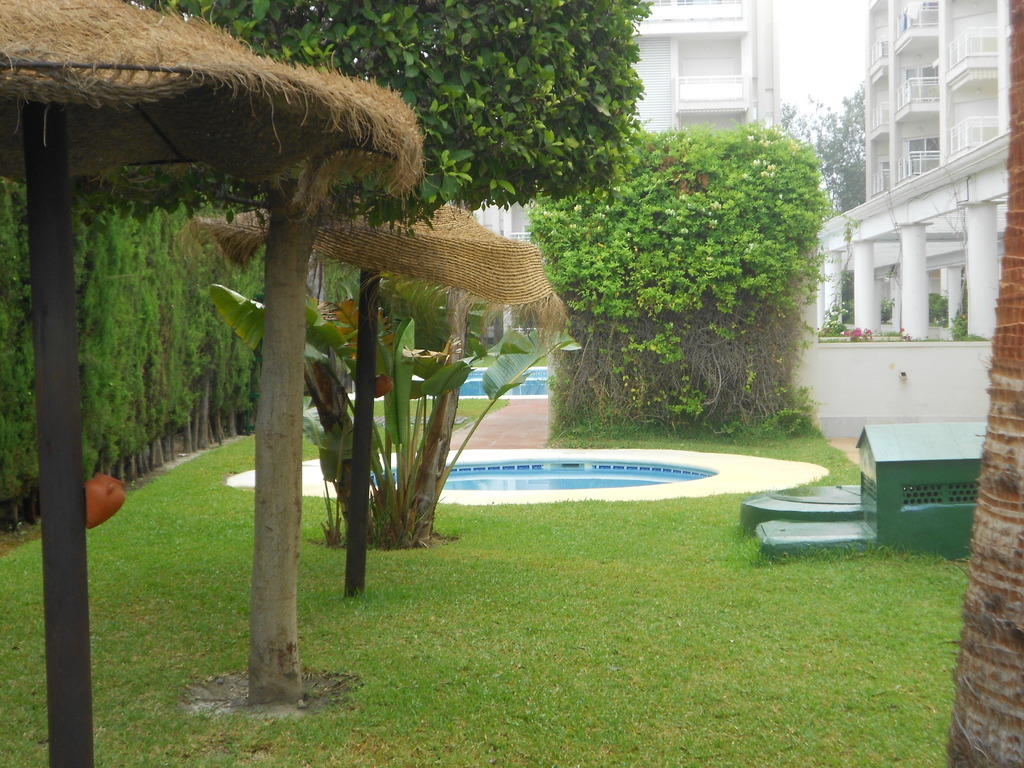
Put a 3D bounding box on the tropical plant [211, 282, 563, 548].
[{"bbox_3d":[-0.822,0.161,11.526,2.450,1.850,2.100,-1,2,0],"label":"tropical plant"}]

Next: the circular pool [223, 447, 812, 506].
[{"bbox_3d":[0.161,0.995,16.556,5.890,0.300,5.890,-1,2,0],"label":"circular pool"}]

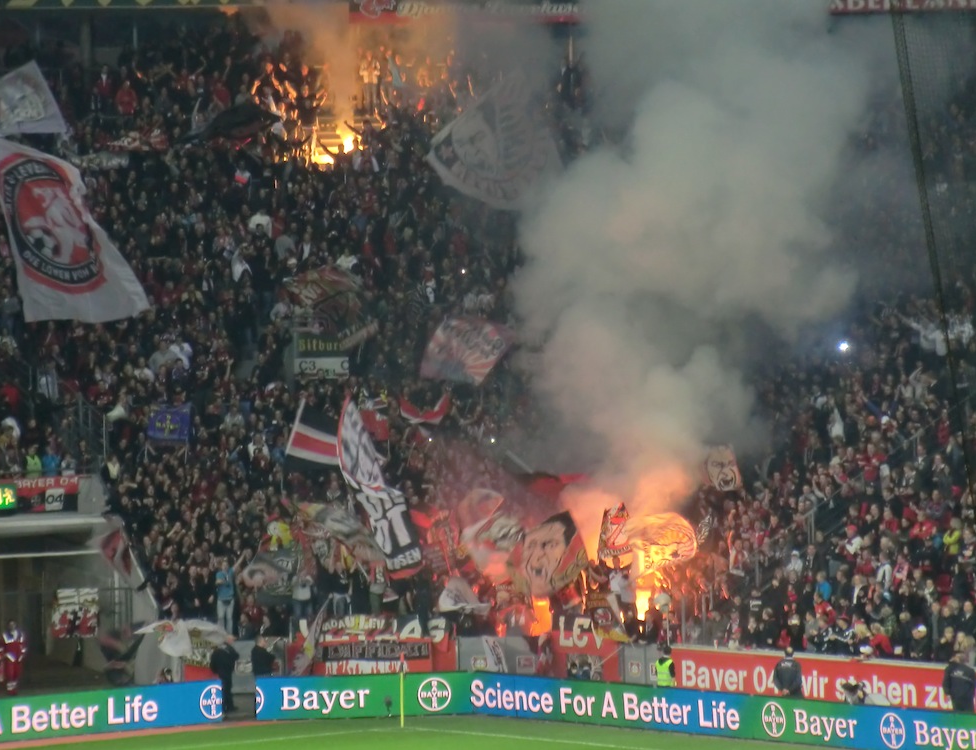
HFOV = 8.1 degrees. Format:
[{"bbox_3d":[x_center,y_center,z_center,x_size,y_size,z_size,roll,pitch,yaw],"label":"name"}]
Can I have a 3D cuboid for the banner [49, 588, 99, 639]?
[{"bbox_3d":[-10.104,5.814,169.000,1.200,1.200,0.100,-1,3,-9],"label":"banner"}]

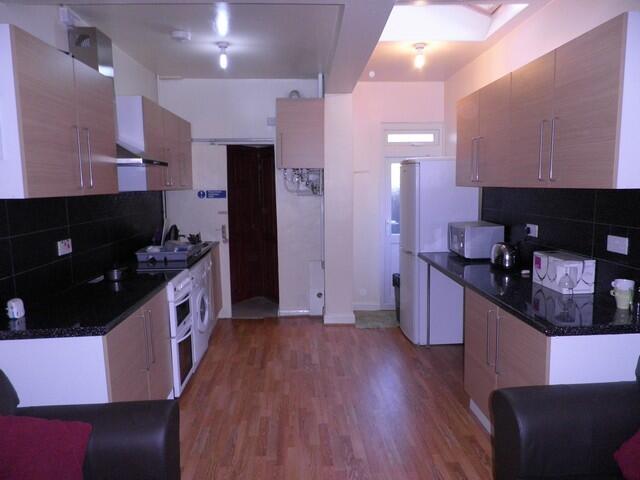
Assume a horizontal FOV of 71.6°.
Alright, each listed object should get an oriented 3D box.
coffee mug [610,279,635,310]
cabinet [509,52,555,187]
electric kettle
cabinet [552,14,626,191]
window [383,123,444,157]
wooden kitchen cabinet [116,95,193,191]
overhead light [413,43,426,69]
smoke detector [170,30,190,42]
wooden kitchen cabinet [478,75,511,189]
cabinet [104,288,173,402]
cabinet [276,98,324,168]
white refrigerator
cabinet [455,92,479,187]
[{"bbox_3d":[1.556,0.286,2.284,0.105,0.143,0.087,4,9,34],"label":"coffee mug"},{"bbox_3d":[1.406,-0.679,2.639,0.330,0.720,0.500,-1,7,-2],"label":"cabinet"},{"bbox_3d":[1.414,0.119,3.393,0.214,0.199,0.160,-4,8,-22],"label":"electric kettle"},{"bbox_3d":[1.429,-0.618,2.143,0.330,0.720,0.500,-1,7,-2],"label":"cabinet"},{"bbox_3d":[1.122,-1.202,5.325,0.739,0.400,0.080,-1,7,-2],"label":"window"},{"bbox_3d":[-1.572,-0.833,4.191,0.358,0.722,1.502,-1,7,-2],"label":"wooden kitchen cabinet"},{"bbox_3d":[0.853,-1.565,3.794,0.110,0.198,0.110,-1,7,-2],"label":"overhead light"},{"bbox_3d":[-1.052,-1.540,3.365,0.140,0.045,0.140,-1,7,-2],"label":"smoke detector"},{"bbox_3d":[1.395,-0.741,3.135,0.342,0.729,0.510,-1,7,-2],"label":"wooden kitchen cabinet"},{"bbox_3d":[-1.348,0.822,2.706,0.588,0.820,1.026,-1,7,-2],"label":"cabinet"},{"bbox_3d":[-0.213,-1.142,4.866,0.506,0.720,0.372,-1,7,-2],"label":"cabinet"},{"bbox_3d":[1.192,0.108,4.495,0.600,1.775,0.580,-1,7,-2],"label":"white refrigerator"},{"bbox_3d":[1.362,-0.802,3.626,0.330,0.720,0.500,-1,7,-2],"label":"cabinet"}]

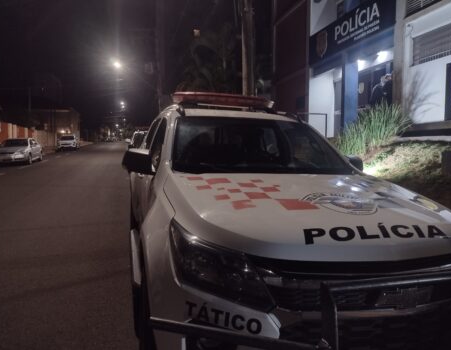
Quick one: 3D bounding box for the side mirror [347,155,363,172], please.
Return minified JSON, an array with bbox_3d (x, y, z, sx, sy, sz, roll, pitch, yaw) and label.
[{"bbox_3d":[1.135,-0.088,3.345,0.230,0.185,0.130,0,5,-16],"label":"side mirror"}]

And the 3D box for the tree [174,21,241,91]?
[{"bbox_3d":[-0.750,-3.601,16.819,2.800,6.647,2.800,-2,6,-16],"label":"tree"}]

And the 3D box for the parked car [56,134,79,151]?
[{"bbox_3d":[-16.682,-3.370,38.600,1.760,1.550,4.200,-2,6,-17],"label":"parked car"}]

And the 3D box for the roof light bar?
[{"bbox_3d":[-0.010,-0.810,3.970,1.090,0.110,0.270,0,5,-16],"label":"roof light bar"}]

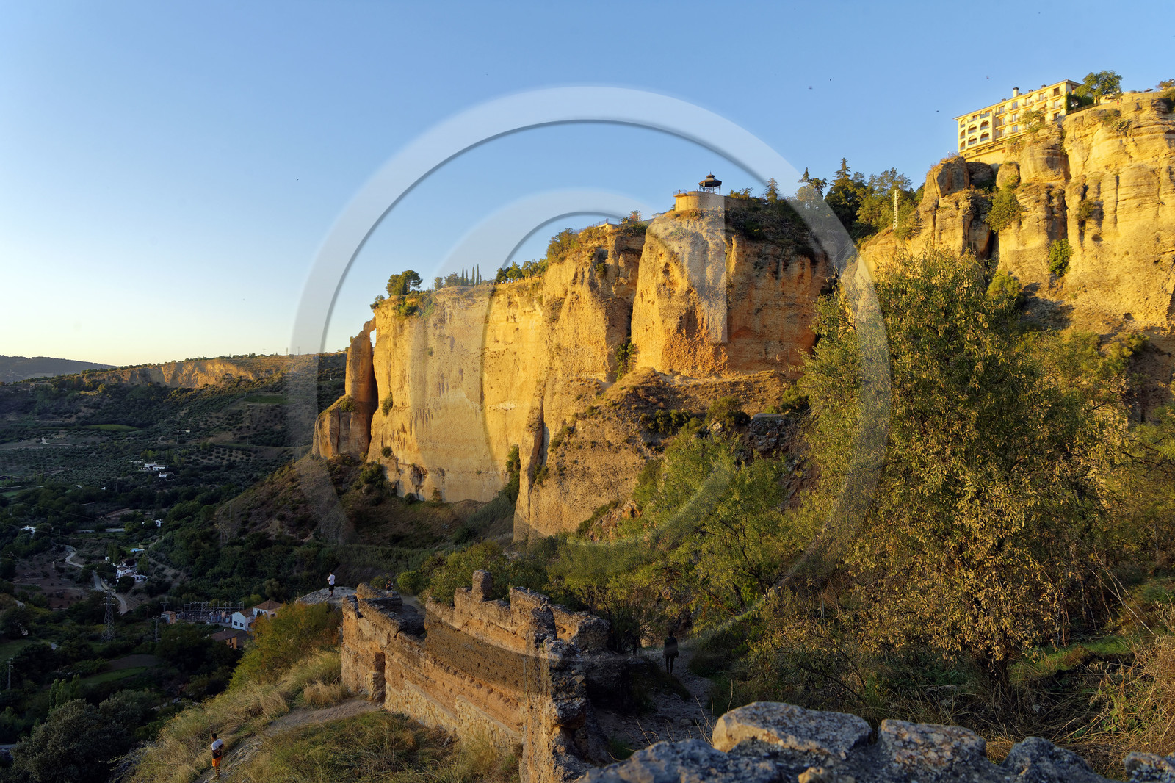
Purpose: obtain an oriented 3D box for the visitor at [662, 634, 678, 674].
[{"bbox_3d":[3.380,10.650,31.900,0.560,1.680,0.360,0,-2,-7],"label":"visitor"}]

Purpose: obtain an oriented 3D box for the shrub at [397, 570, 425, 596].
[{"bbox_3d":[-14.631,15.841,65.000,2.200,2.000,2.100,0,-1,0],"label":"shrub"}]

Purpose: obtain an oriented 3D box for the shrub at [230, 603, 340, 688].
[{"bbox_3d":[-16.803,14.067,43.500,5.300,4.000,4.300,0,-1,0],"label":"shrub"}]

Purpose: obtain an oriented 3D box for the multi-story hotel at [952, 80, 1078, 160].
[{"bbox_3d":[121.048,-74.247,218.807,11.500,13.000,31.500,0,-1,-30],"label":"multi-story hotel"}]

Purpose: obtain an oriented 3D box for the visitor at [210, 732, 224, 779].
[{"bbox_3d":[-13.860,13.629,29.300,0.360,1.710,0.500,0,-1,31],"label":"visitor"}]

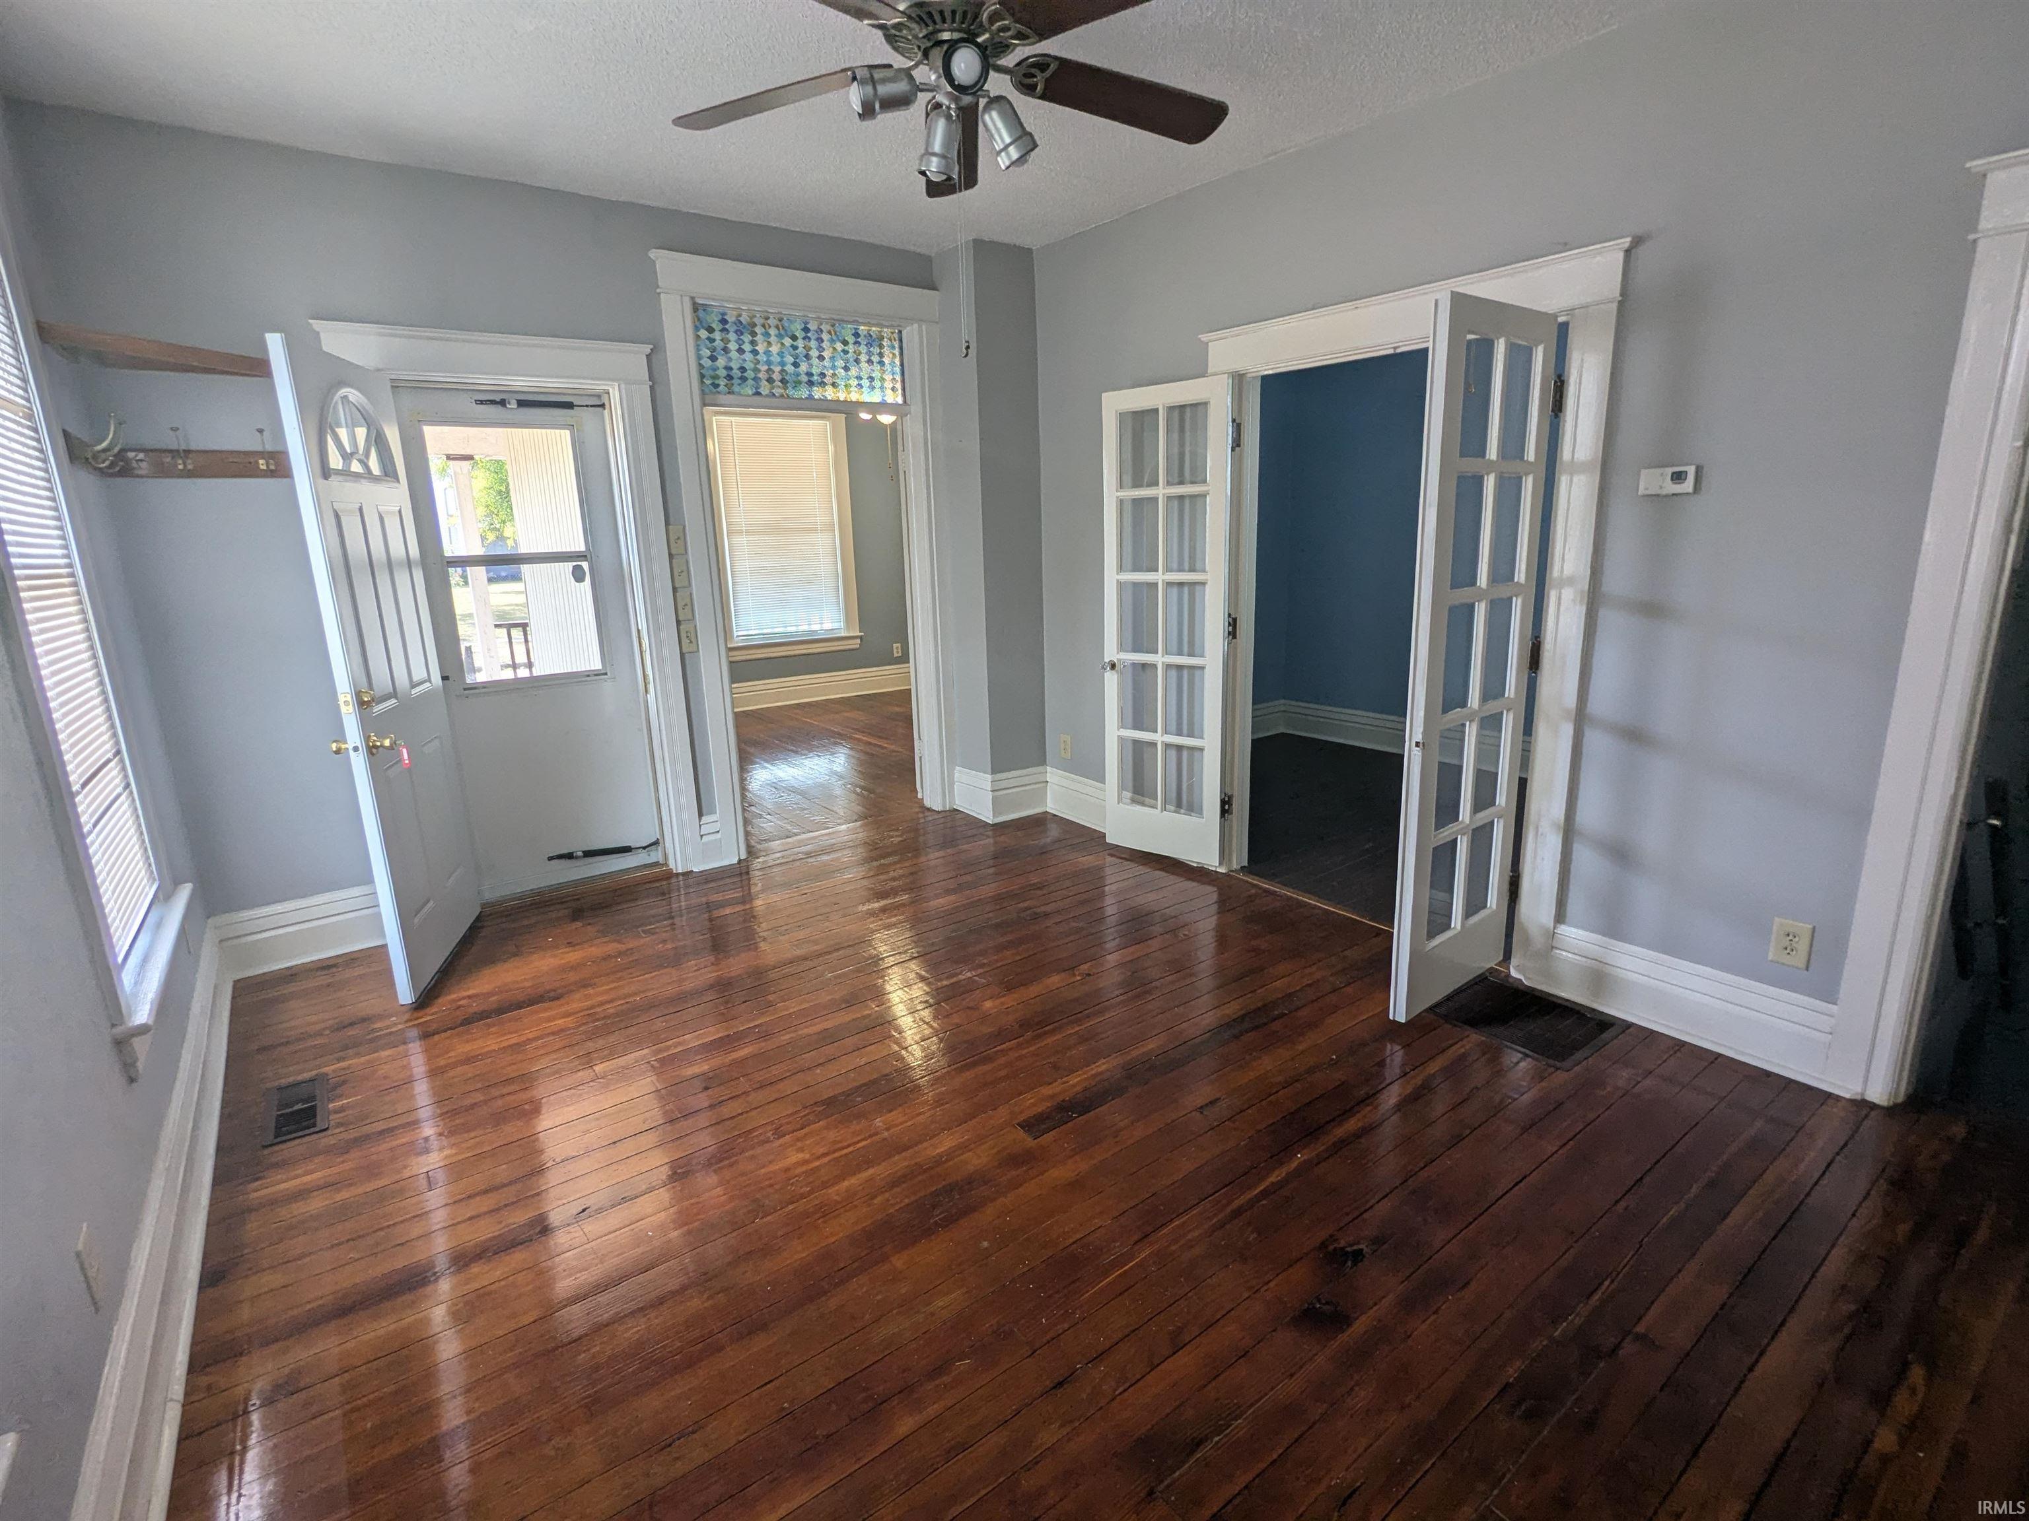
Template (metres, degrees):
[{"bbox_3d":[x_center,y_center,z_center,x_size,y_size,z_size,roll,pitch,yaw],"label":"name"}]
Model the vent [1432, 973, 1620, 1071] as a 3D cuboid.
[{"bbox_3d":[1.536,0.773,2.825,0.390,0.012,0.430,-13,17,-36],"label":"vent"}]

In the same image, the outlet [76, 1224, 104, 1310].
[{"bbox_3d":[-1.528,0.840,1.556,0.010,0.122,0.082,-13,17,-36],"label":"outlet"}]

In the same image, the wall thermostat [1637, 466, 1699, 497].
[{"bbox_3d":[1.730,-0.741,2.489,0.030,0.068,0.124,-13,17,-36],"label":"wall thermostat"}]

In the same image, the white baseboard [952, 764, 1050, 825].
[{"bbox_3d":[-0.085,0.155,5.083,0.340,0.227,0.402,-13,17,-36],"label":"white baseboard"}]

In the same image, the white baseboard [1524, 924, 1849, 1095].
[{"bbox_3d":[1.889,0.679,2.696,0.030,0.228,0.760,-13,17,-36],"label":"white baseboard"}]

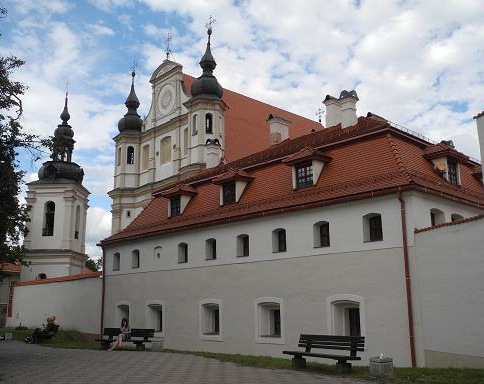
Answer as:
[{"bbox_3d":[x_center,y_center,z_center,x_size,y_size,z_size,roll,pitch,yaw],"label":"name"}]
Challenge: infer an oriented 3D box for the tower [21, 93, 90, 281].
[{"bbox_3d":[-19.306,1.101,59.459,4.827,25.600,4.827,-1,-12,2],"label":"tower"}]

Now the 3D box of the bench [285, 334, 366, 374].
[{"bbox_3d":[2.128,4.226,14.697,0.720,0.870,2.420,8,-14,-36],"label":"bench"}]

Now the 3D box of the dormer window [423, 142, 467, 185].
[{"bbox_3d":[6.699,-0.849,18.706,1.000,1.380,1.500,-12,-16,43],"label":"dormer window"}]

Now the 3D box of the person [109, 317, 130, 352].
[{"bbox_3d":[-4.885,5.750,22.600,0.500,1.250,0.900,-8,-14,32],"label":"person"}]

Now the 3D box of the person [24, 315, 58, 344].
[{"bbox_3d":[-9.369,6.409,26.200,1.300,1.270,0.580,3,-12,-19],"label":"person"}]

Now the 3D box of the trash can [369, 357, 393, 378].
[{"bbox_3d":[3.232,4.113,13.182,0.530,0.450,0.530,-1,-12,0],"label":"trash can"}]

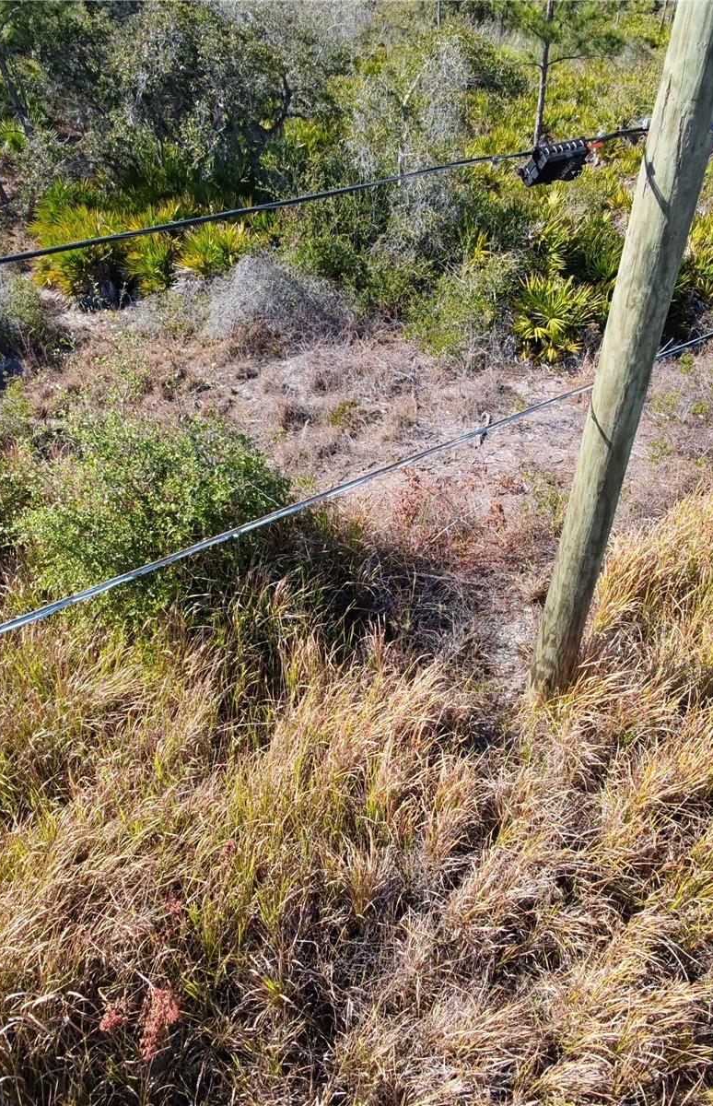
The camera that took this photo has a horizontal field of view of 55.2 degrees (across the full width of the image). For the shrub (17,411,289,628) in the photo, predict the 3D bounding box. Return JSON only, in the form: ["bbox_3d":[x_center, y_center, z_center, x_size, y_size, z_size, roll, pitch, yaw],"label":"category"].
[{"bbox_3d":[-1.690,-0.230,5.850,2.200,1.550,2.000,-1,39,0],"label":"shrub"}]

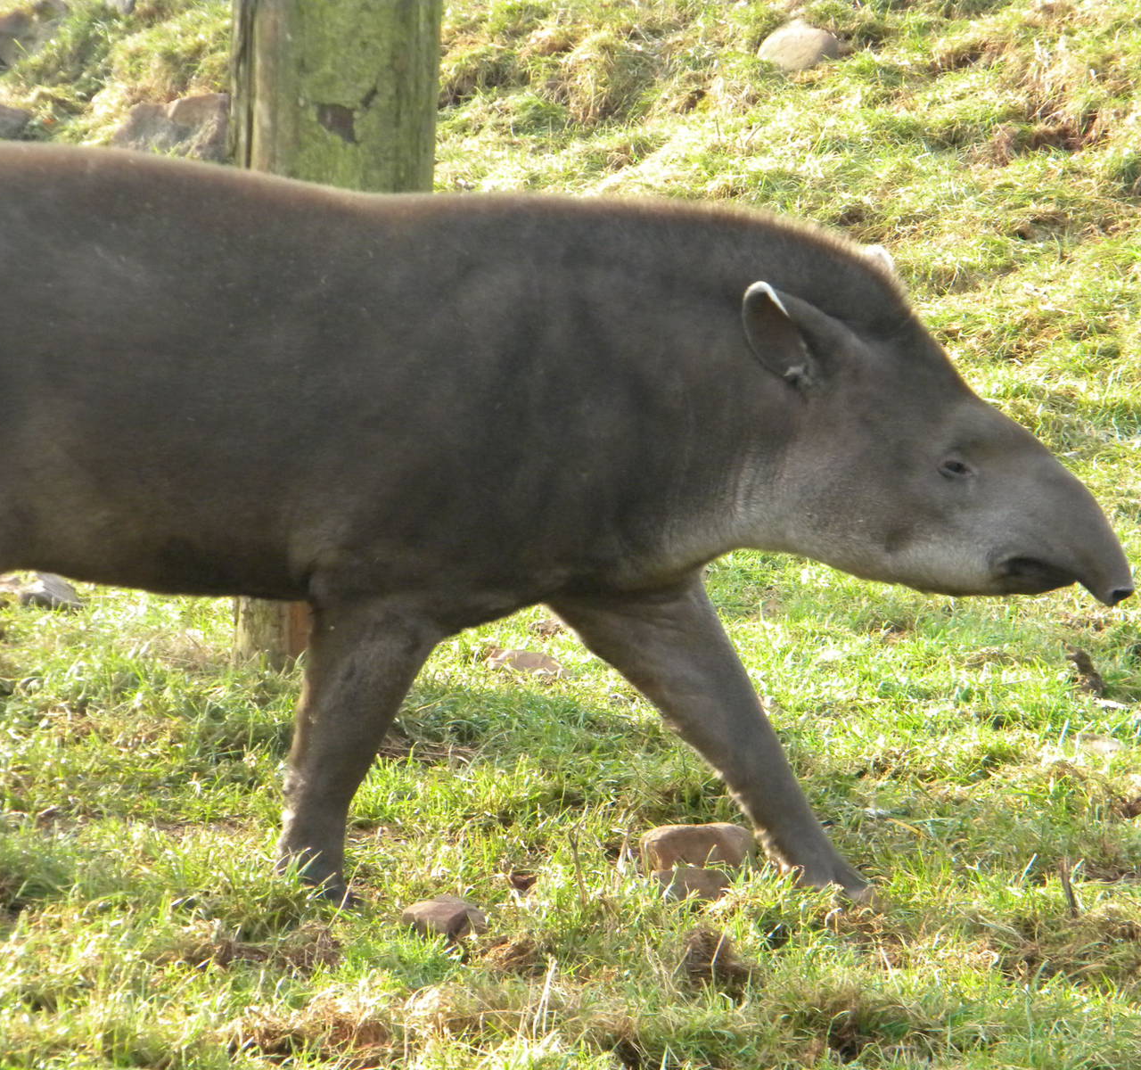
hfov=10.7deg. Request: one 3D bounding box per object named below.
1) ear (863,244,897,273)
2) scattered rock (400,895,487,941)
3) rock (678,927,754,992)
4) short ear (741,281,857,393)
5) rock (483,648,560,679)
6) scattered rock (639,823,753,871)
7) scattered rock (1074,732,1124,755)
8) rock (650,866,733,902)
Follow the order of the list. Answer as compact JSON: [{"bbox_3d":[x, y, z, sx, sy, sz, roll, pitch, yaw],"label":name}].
[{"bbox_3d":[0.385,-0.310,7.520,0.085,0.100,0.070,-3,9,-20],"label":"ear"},{"bbox_3d":[-0.150,0.455,7.230,0.098,0.045,0.080,-2,8,-15],"label":"scattered rock"},{"bbox_3d":[0.166,0.485,6.960,0.092,0.068,0.075,0,8,0],"label":"rock"},{"bbox_3d":[0.273,-0.237,7.270,0.120,0.122,0.080,3,9,22],"label":"short ear"},{"bbox_3d":[-0.070,0.189,8.970,0.115,0.038,0.085,0,8,0],"label":"rock"},{"bbox_3d":[0.158,0.388,7.550,0.138,0.060,0.095,0,8,0],"label":"scattered rock"},{"bbox_3d":[0.728,0.288,8.400,0.072,0.030,0.055,0,8,0],"label":"scattered rock"},{"bbox_3d":[0.148,0.427,7.450,0.097,0.043,0.070,0,8,0],"label":"rock"}]

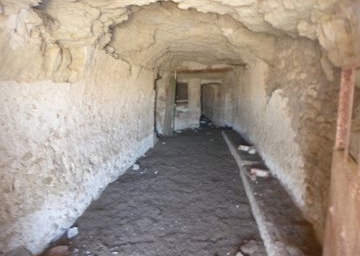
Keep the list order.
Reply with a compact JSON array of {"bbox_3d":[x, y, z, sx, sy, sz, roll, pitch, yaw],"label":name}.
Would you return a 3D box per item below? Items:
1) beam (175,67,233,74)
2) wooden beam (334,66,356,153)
[{"bbox_3d":[0.989,-2.417,10.500,2.442,0.170,0.170,-2,7,0],"label":"beam"},{"bbox_3d":[1.227,-0.137,1.850,0.090,0.640,0.070,2,7,14],"label":"wooden beam"}]

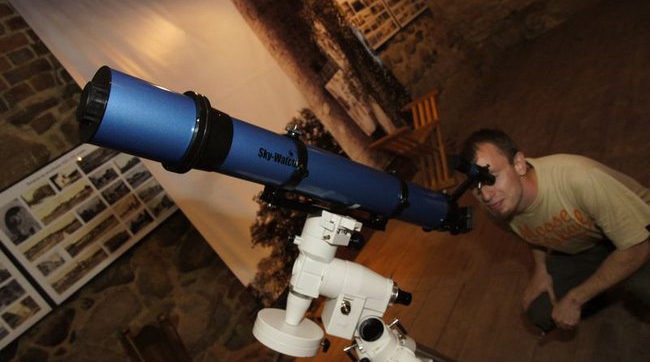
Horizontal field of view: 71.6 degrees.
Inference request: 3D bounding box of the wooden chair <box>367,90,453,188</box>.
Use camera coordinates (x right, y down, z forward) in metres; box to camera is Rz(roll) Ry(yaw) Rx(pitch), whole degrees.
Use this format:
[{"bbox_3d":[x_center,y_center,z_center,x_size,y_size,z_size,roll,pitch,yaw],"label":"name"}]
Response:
[{"bbox_3d":[0.908,-0.305,4.090,0.461,0.648,0.746,-26,15,46],"label":"wooden chair"}]

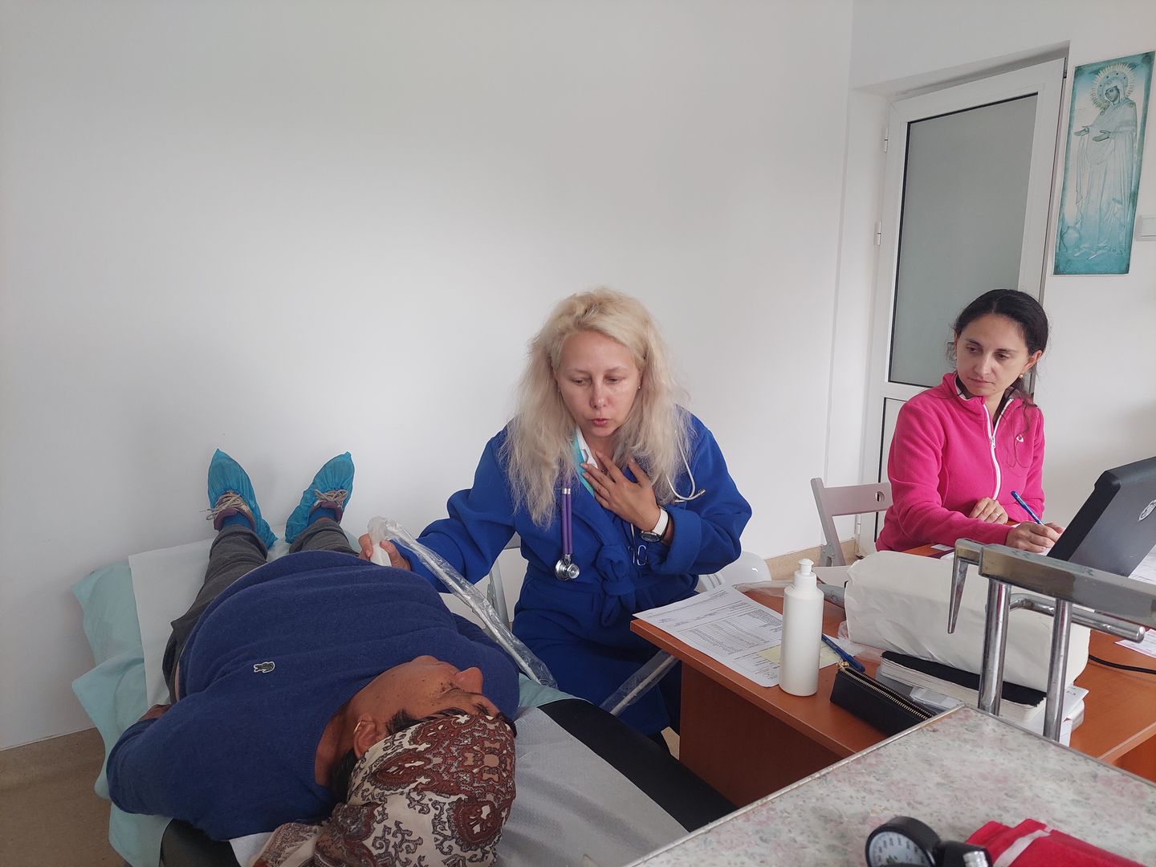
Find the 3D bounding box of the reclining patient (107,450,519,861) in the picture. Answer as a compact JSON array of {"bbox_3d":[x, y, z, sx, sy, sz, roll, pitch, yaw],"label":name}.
[{"bbox_3d":[-0.557,0.297,1.518,0.570,0.320,1.570,-5,11,-26],"label":"reclining patient"}]

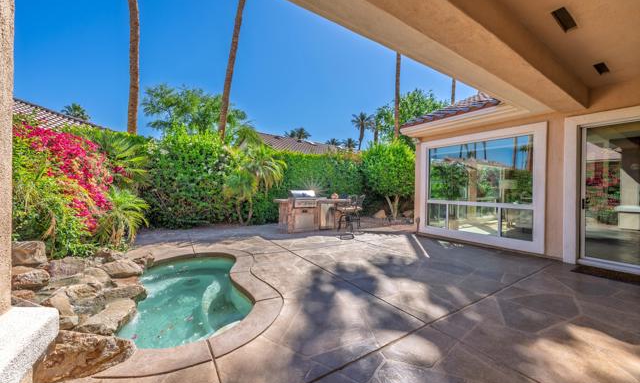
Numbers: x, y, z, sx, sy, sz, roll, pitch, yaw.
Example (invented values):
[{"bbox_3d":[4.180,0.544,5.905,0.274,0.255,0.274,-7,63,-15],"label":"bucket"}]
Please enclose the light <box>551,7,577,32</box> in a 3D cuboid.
[{"bbox_3d":[2.560,-1.770,2.600,0.520,0.050,0.120,1,0,-34],"label":"light"}]

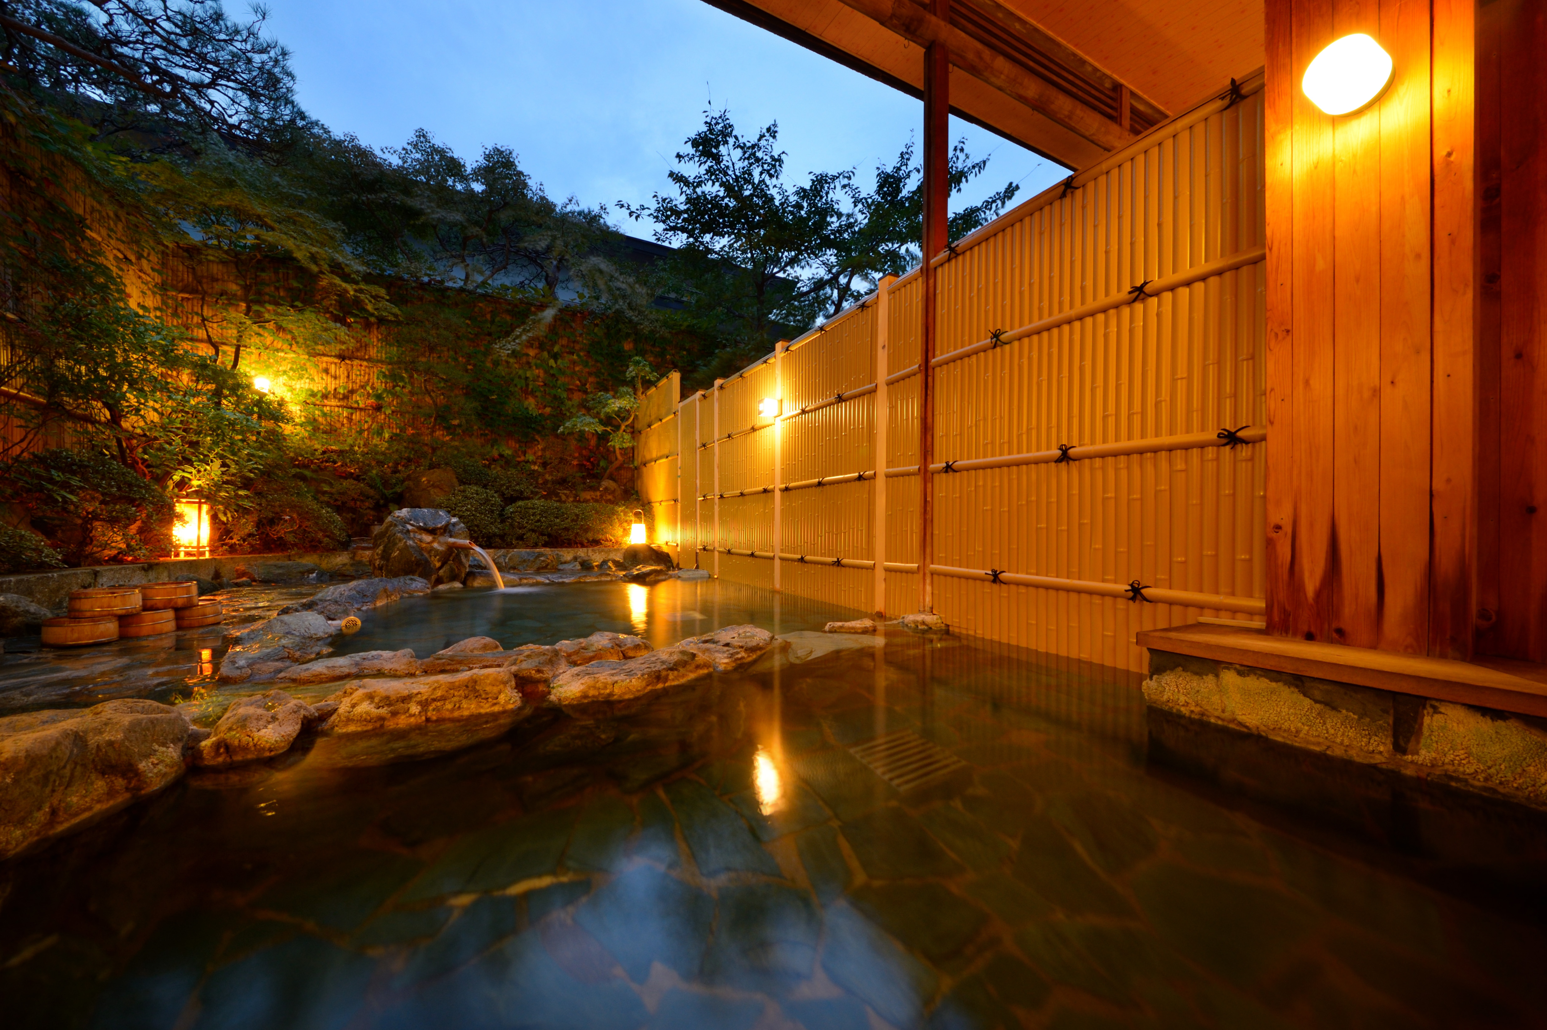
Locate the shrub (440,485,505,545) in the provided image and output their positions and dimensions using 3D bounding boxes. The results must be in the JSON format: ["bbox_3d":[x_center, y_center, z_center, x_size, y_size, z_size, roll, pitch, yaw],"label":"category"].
[{"bbox_3d":[-3.740,0.025,6.420,0.720,0.770,0.680,1,-1,-34],"label":"shrub"}]

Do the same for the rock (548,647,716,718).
[{"bbox_3d":[-0.510,0.617,1.940,0.610,0.180,0.250,0,-1,-30],"label":"rock"}]

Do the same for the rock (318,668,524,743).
[{"bbox_3d":[-1.065,0.595,1.630,0.530,0.175,0.240,0,-1,-18],"label":"rock"}]

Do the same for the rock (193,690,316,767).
[{"bbox_3d":[-1.500,0.599,1.530,0.270,0.150,0.230,1,-1,-37],"label":"rock"}]

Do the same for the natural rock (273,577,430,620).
[{"bbox_3d":[-3.100,0.599,3.920,0.420,0.210,1.200,1,-1,-5],"label":"natural rock"}]

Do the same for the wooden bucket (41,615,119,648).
[{"bbox_3d":[-3.449,0.583,2.567,0.230,0.110,0.230,1,-1,0],"label":"wooden bucket"}]

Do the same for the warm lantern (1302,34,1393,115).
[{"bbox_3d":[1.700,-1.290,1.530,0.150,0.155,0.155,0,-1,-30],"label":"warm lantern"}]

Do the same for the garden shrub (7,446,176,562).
[{"bbox_3d":[-5.220,-0.049,4.020,0.720,0.890,0.820,0,-1,-30],"label":"garden shrub"}]

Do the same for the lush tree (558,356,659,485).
[{"bbox_3d":[-2.670,-1.521,8.300,1.550,2.000,1.200,1,-1,-17],"label":"lush tree"}]

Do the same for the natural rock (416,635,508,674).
[{"bbox_3d":[-1.430,0.622,2.360,0.370,0.140,0.280,1,-1,-11],"label":"natural rock"}]

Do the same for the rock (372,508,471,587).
[{"bbox_3d":[-3.520,0.323,5.220,0.860,0.780,0.720,1,-1,-34],"label":"rock"}]

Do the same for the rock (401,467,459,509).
[{"bbox_3d":[-4.950,-0.306,7.400,0.740,0.580,0.550,1,-1,-34],"label":"rock"}]

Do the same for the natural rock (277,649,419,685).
[{"bbox_3d":[-1.700,0.610,2.100,0.460,0.120,0.190,0,-1,-16],"label":"natural rock"}]

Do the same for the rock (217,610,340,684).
[{"bbox_3d":[-2.220,0.578,2.370,0.310,0.210,0.720,0,-1,-27],"label":"rock"}]

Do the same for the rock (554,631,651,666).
[{"bbox_3d":[-0.785,0.608,2.360,0.410,0.150,0.200,0,-1,-19],"label":"rock"}]

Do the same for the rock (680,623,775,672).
[{"bbox_3d":[-0.230,0.636,2.570,0.260,0.150,0.560,0,-1,28],"label":"rock"}]

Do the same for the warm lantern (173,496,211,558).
[{"bbox_3d":[-5.150,0.124,4.550,0.155,0.540,0.155,1,-1,-29],"label":"warm lantern"}]

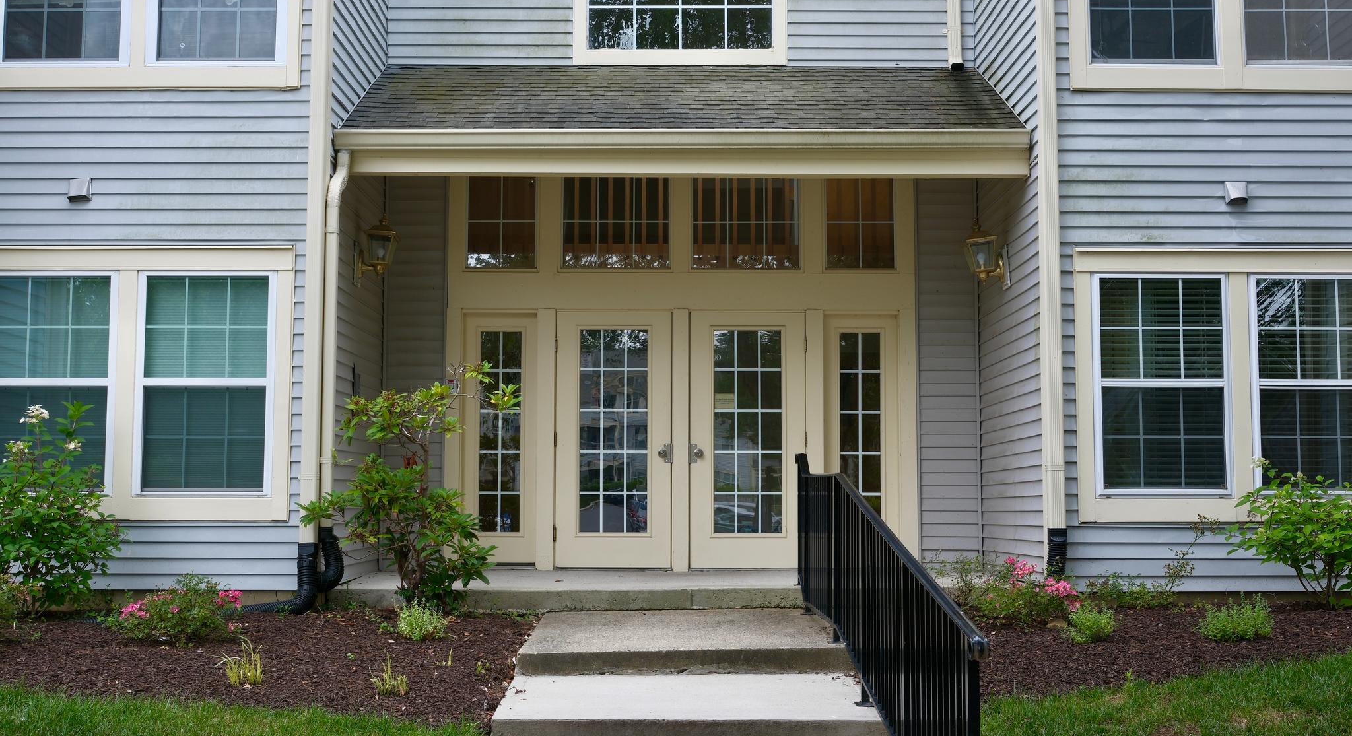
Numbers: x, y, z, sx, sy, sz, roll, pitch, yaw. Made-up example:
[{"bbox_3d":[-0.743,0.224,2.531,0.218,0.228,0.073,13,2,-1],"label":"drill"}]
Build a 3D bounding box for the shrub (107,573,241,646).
[{"bbox_3d":[-2.863,1.366,8.761,0.781,0.384,0.650,0,-5,0],"label":"shrub"}]

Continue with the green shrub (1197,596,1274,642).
[{"bbox_3d":[3.158,1.408,8.693,0.441,0.248,0.380,0,-5,0],"label":"green shrub"}]

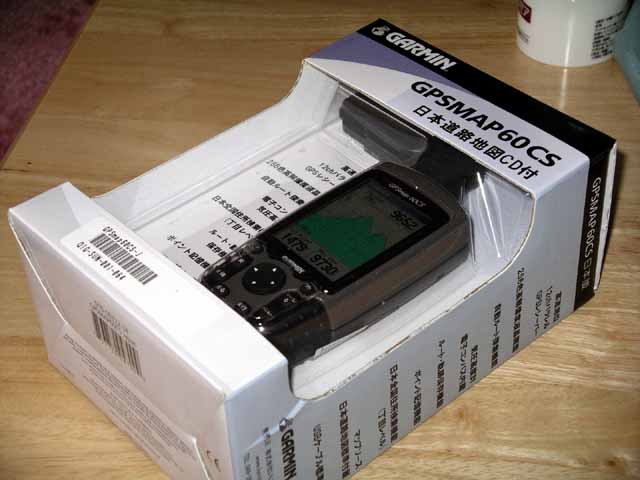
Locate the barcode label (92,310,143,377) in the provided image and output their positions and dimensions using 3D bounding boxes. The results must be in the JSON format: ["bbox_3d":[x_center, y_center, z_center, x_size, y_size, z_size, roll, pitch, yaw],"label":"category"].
[{"bbox_3d":[-0.078,0.040,0.506,0.002,0.015,0.029,-32,48,-28],"label":"barcode label"}]

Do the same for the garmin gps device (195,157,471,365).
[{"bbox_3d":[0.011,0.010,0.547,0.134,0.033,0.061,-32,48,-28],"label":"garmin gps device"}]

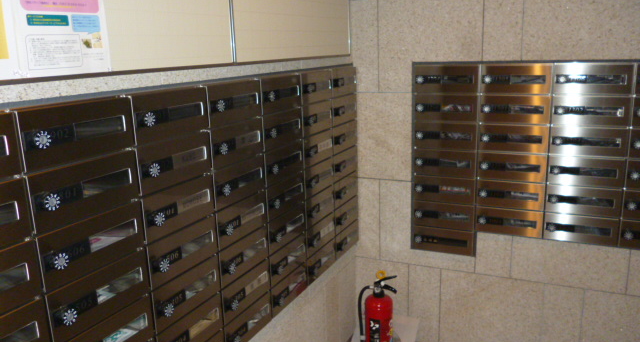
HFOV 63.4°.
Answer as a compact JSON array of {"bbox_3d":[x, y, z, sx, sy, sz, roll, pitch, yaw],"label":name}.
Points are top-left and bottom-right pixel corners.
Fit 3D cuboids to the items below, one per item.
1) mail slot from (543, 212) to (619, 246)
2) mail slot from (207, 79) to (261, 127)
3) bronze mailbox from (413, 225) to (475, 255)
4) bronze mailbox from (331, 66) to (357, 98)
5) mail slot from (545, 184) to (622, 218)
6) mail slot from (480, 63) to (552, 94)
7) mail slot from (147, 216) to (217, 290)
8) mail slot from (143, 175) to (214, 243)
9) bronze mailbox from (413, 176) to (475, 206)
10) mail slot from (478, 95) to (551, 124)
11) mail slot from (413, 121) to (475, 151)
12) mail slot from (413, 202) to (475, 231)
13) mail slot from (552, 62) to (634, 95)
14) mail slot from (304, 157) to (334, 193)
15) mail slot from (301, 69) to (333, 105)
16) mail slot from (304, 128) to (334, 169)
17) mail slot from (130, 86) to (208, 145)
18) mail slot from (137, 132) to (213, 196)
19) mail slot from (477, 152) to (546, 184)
[{"bbox_3d":[1.087,0.219,2.162,0.269,0.118,0.160,4,15,25],"label":"mail slot"},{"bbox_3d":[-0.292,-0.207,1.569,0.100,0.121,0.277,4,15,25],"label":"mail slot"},{"bbox_3d":[0.574,0.306,2.376,0.271,0.117,0.090,4,15,25],"label":"bronze mailbox"},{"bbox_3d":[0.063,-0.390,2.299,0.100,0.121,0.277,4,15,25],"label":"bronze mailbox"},{"bbox_3d":[1.083,0.102,2.135,0.269,0.118,0.160,4,15,25],"label":"mail slot"},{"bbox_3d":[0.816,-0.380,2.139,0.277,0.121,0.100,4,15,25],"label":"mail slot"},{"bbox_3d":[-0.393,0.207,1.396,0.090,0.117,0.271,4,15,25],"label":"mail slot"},{"bbox_3d":[-0.397,0.090,1.369,0.090,0.117,0.271,4,15,25],"label":"mail slot"},{"bbox_3d":[0.587,0.064,2.368,0.269,0.118,0.160,4,15,25],"label":"bronze mailbox"},{"bbox_3d":[0.802,-0.257,2.123,0.271,0.117,0.090,4,15,25],"label":"mail slot"},{"bbox_3d":[0.579,-0.170,2.313,0.269,0.118,0.160,4,15,25],"label":"mail slot"},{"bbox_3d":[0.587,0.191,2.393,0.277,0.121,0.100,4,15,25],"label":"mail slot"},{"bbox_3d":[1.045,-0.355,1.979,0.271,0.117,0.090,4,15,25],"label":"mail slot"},{"bbox_3d":[-0.055,0.024,2.128,0.120,0.118,0.269,4,15,25],"label":"mail slot"},{"bbox_3d":[-0.051,-0.323,2.034,0.090,0.117,0.271,4,15,25],"label":"mail slot"},{"bbox_3d":[-0.059,-0.093,2.101,0.120,0.118,0.269,4,15,25],"label":"mail slot"},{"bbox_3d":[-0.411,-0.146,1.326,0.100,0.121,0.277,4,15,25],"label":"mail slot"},{"bbox_3d":[-0.401,-0.026,1.341,0.090,0.117,0.271,4,15,25],"label":"mail slot"},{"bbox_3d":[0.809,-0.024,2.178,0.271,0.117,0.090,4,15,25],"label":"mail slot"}]

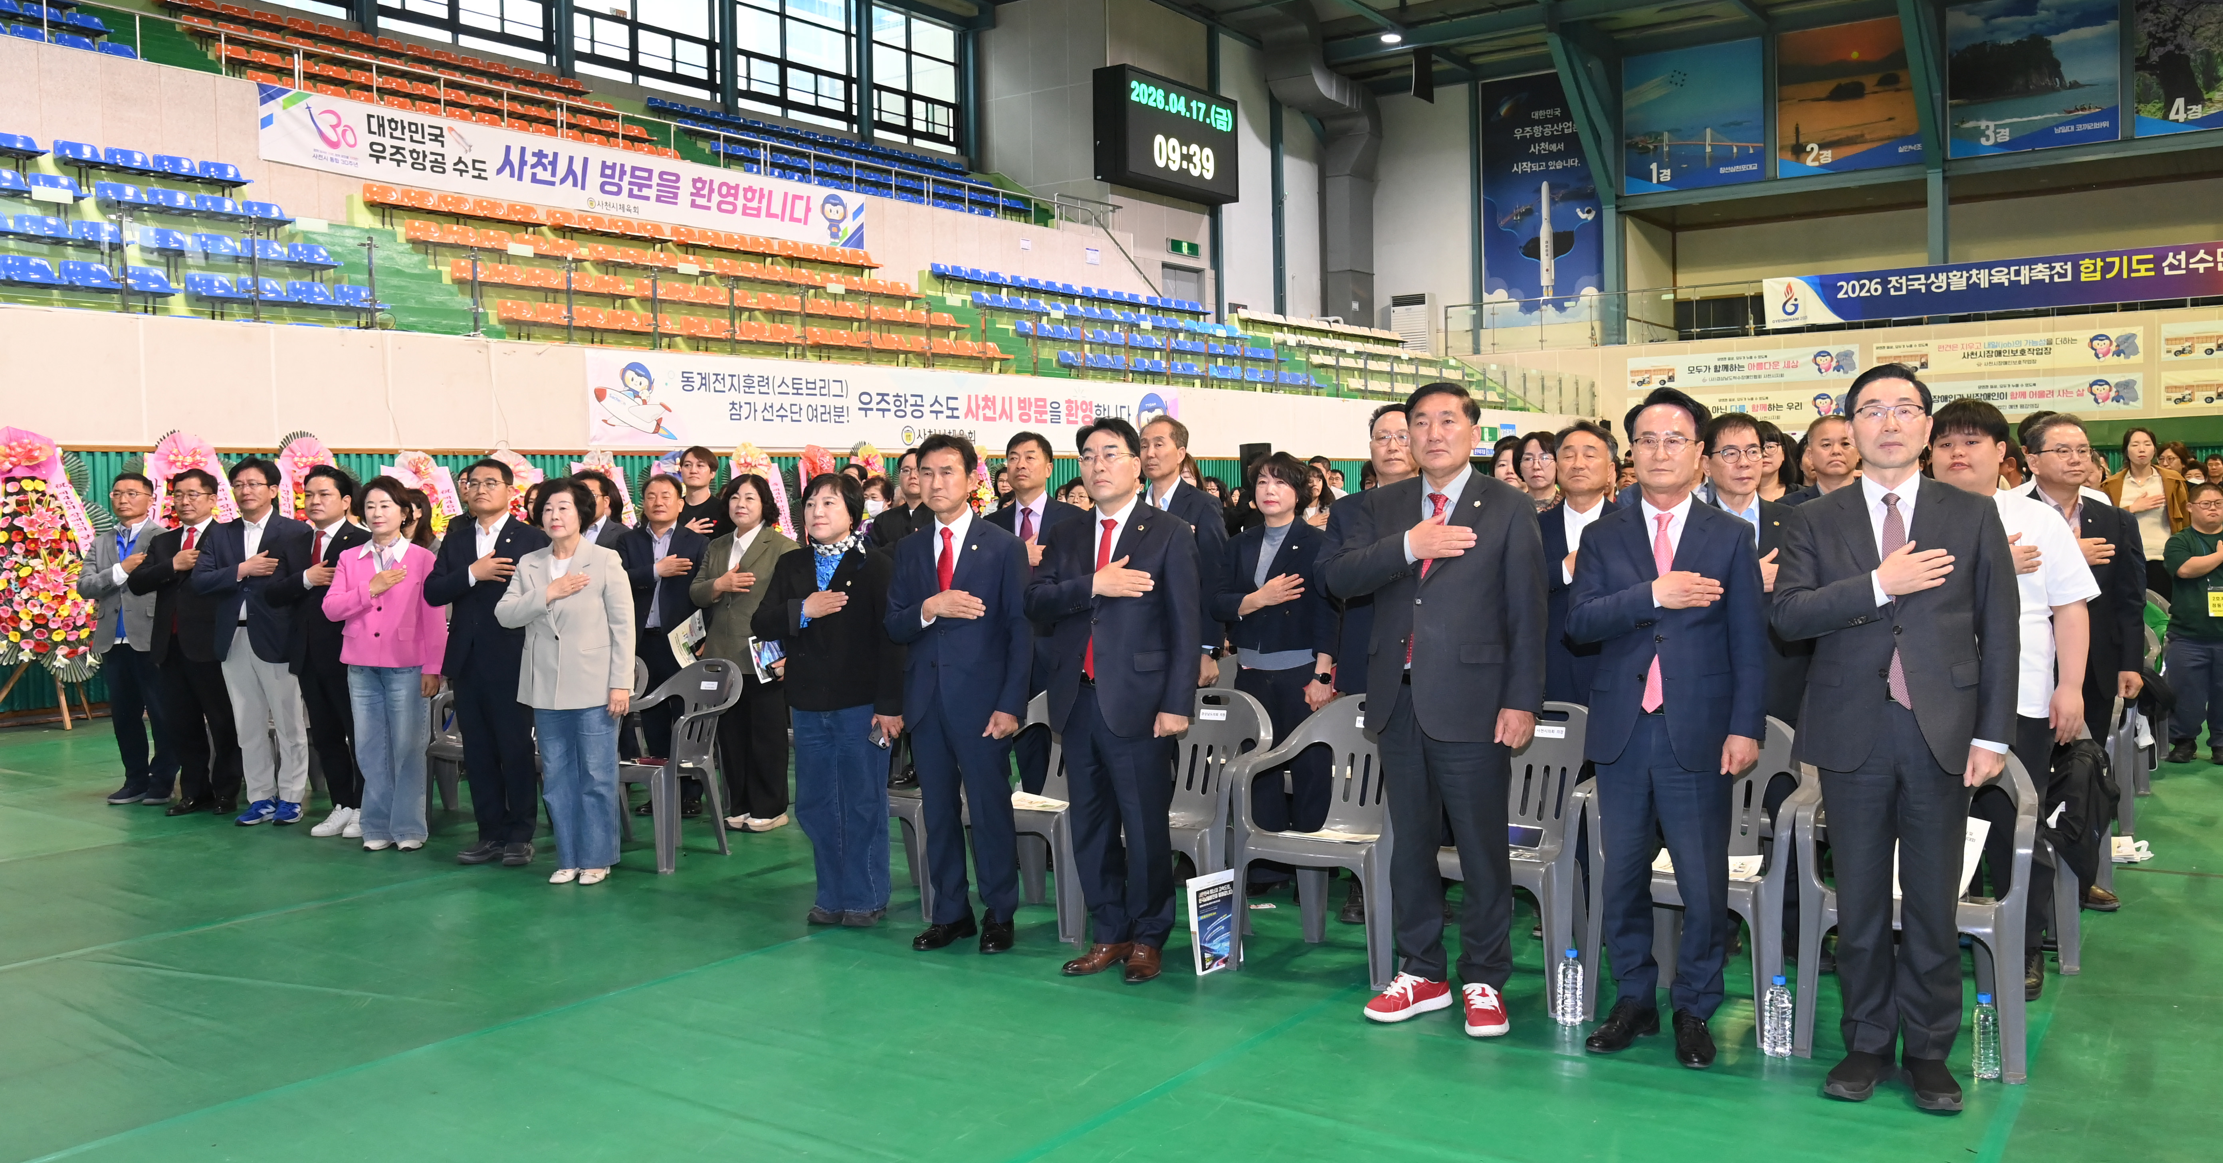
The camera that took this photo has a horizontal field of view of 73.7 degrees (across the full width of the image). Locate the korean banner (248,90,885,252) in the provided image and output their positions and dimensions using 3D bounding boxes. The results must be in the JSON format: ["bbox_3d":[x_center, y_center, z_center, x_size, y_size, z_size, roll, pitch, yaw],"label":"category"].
[{"bbox_3d":[-7.100,-5.739,21.100,0.060,0.900,9.900,2,5,36],"label":"korean banner"}]

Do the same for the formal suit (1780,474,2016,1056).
[{"bbox_3d":[1.879,0.463,3.555,0.580,1.450,0.360,2,5,37],"label":"formal suit"}]

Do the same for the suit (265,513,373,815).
[{"bbox_3d":[-3.740,0.391,6.989,0.460,1.370,0.300,0,3,22],"label":"suit"}]

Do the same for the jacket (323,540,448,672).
[{"bbox_3d":[-3.230,0.109,6.576,0.540,0.600,0.350,-1,4,10],"label":"jacket"}]

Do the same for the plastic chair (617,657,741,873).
[{"bbox_3d":[-1.854,0.752,6.232,0.560,0.810,0.560,1,5,32],"label":"plastic chair"}]

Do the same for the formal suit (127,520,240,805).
[{"bbox_3d":[-4.763,0.400,7.616,0.470,1.430,0.300,0,3,22],"label":"formal suit"}]

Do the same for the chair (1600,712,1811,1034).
[{"bbox_3d":[1.672,0.805,4.185,0.560,0.810,0.560,1,4,32],"label":"chair"}]

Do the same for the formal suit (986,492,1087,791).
[{"bbox_3d":[-0.298,0.364,5.920,0.560,1.440,0.340,1,4,27],"label":"formal suit"}]

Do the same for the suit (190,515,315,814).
[{"bbox_3d":[-4.119,0.378,7.136,0.570,1.470,0.370,0,4,12],"label":"suit"}]

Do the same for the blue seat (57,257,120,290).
[{"bbox_3d":[-8.950,-2.698,13.000,0.400,0.270,0.420,1,3,40],"label":"blue seat"}]

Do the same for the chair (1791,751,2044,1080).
[{"bbox_3d":[2.122,0.816,3.943,0.550,0.810,0.540,0,3,29],"label":"chair"}]

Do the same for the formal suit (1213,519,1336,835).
[{"bbox_3d":[0.619,0.441,5.531,0.460,1.300,0.290,0,3,24],"label":"formal suit"}]

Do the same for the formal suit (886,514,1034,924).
[{"bbox_3d":[-0.522,0.477,5.091,0.530,1.418,0.340,0,3,26],"label":"formal suit"}]

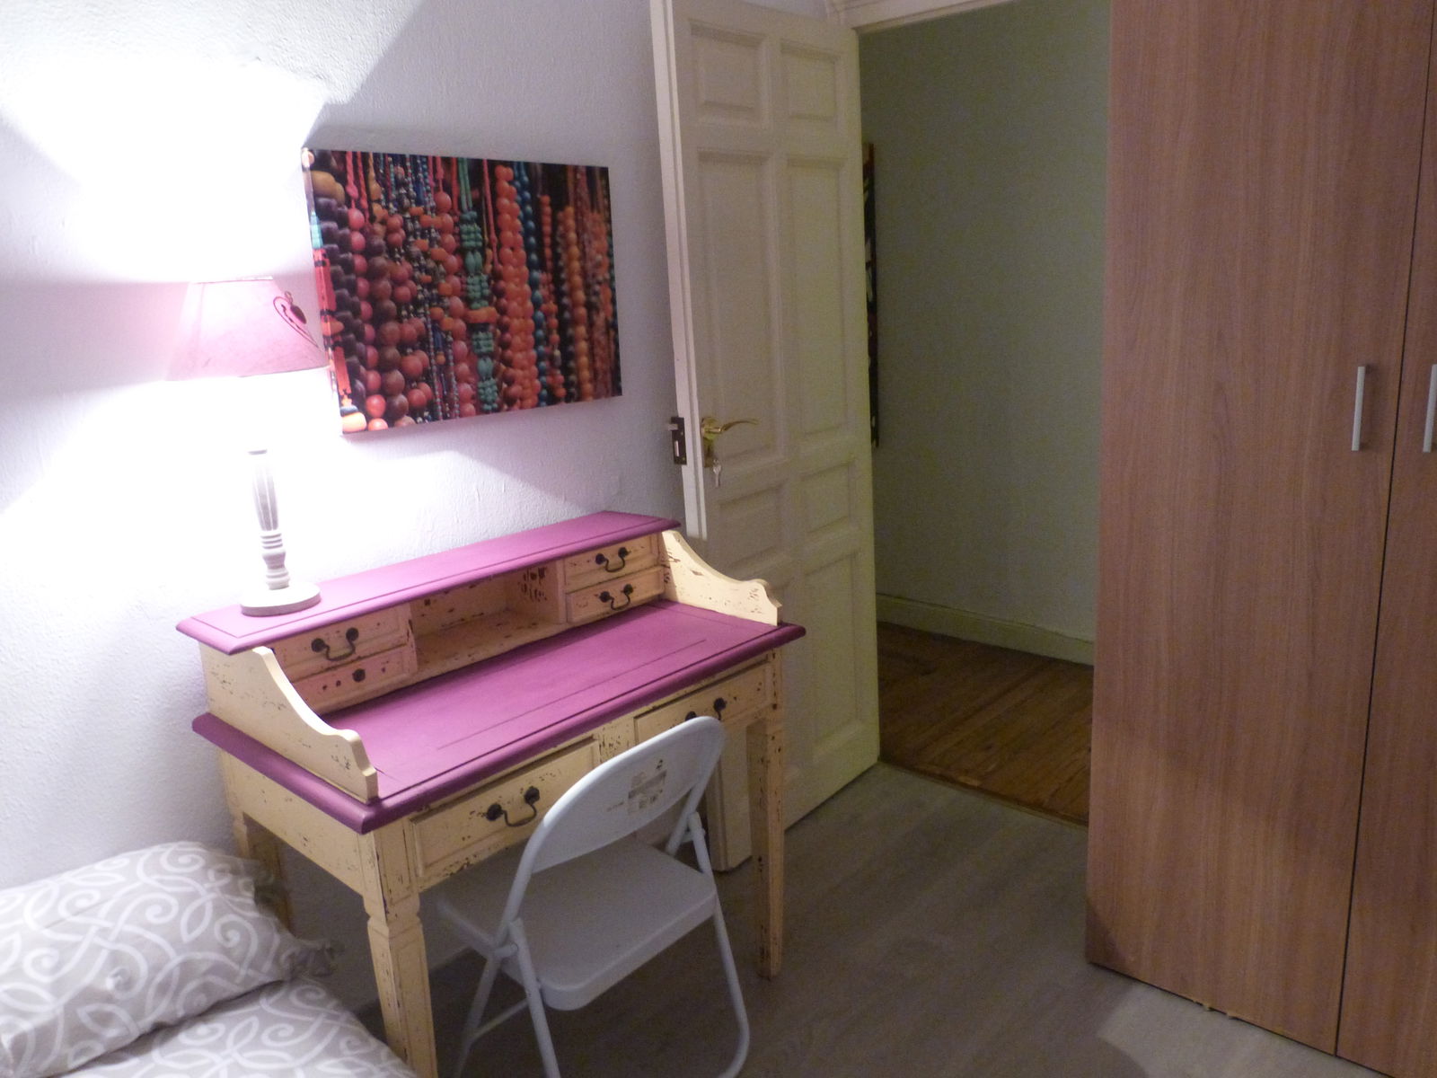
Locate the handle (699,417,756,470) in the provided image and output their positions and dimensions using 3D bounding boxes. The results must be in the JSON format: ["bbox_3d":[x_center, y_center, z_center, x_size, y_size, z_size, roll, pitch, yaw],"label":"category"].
[{"bbox_3d":[0.029,-0.223,2.348,0.060,0.111,0.149,7,17,39],"label":"handle"}]

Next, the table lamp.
[{"bbox_3d":[-0.731,-0.143,1.647,0.227,0.523,0.227,9,18,43],"label":"table lamp"}]

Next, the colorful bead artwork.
[{"bbox_3d":[-0.486,-0.517,2.150,0.026,0.508,0.700,9,18,43],"label":"colorful bead artwork"}]

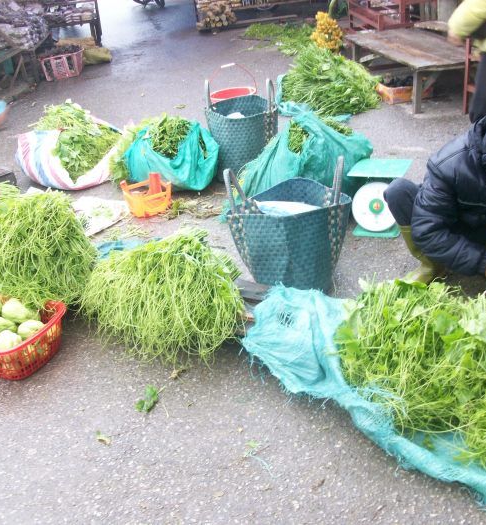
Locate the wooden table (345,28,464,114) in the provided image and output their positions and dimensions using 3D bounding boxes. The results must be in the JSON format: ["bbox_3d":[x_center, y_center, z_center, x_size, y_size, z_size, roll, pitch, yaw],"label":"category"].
[{"bbox_3d":[1.519,-1.782,6.271,0.650,0.380,1.950,-8,25,-4],"label":"wooden table"}]

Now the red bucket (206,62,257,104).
[{"bbox_3d":[-0.066,-1.053,4.748,0.325,0.510,0.325,-6,27,0],"label":"red bucket"}]

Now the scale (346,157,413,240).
[{"bbox_3d":[0.674,-0.299,3.336,0.265,0.300,0.265,5,28,20],"label":"scale"}]

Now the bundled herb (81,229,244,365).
[{"bbox_3d":[-0.302,0.092,2.824,0.620,0.290,0.520,4,27,21],"label":"bundled herb"}]

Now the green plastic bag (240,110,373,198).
[{"bbox_3d":[0.388,-0.694,4.225,0.750,0.380,0.500,-4,25,5],"label":"green plastic bag"}]

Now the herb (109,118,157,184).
[{"bbox_3d":[-0.719,-0.690,4.350,0.270,0.330,0.320,-6,27,0],"label":"herb"}]

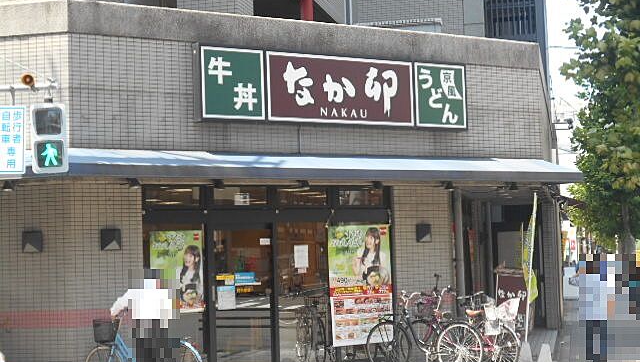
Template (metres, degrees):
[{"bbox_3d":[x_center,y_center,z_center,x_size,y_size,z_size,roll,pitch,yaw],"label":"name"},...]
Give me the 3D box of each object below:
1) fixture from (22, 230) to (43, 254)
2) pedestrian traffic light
[{"bbox_3d":[-3.472,0.733,14.736,0.240,0.260,0.110,-3,-4,12],"label":"fixture"},{"bbox_3d":[-2.612,-0.406,11.800,0.350,0.660,0.180,-2,-4,9],"label":"pedestrian traffic light"}]

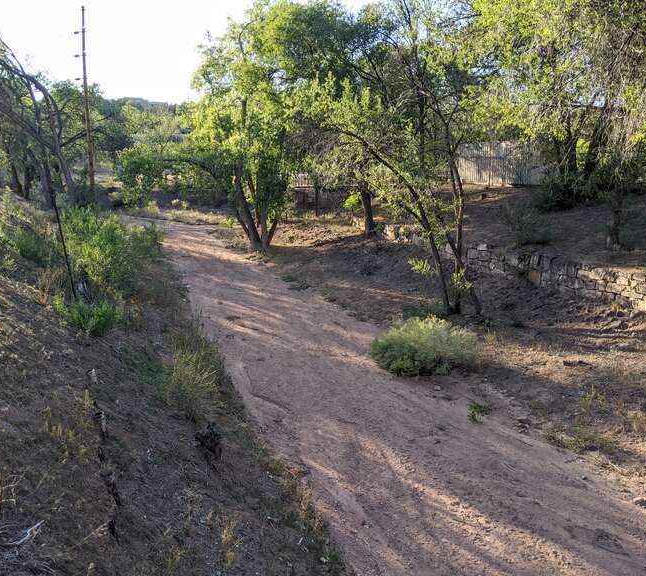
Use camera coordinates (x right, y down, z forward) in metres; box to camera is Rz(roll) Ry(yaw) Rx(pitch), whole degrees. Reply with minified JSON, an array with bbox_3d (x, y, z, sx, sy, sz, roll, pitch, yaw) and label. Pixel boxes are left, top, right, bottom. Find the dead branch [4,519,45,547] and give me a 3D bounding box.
[{"bbox_3d":[-1.750,1.429,3.500,0.210,0.110,0.160,-6,12,-28],"label":"dead branch"}]

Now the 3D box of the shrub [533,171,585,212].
[{"bbox_3d":[7.739,-3.158,19.600,1.600,1.350,1.500,4,11,21],"label":"shrub"}]

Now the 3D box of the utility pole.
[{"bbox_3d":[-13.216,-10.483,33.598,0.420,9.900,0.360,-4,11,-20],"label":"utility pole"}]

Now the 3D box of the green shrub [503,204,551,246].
[{"bbox_3d":[5.003,-1.544,14.800,1.100,1.000,1.050,4,11,18],"label":"green shrub"}]

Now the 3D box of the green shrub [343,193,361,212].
[{"bbox_3d":[1.453,-4.162,29.500,0.950,1.000,0.900,1,11,3],"label":"green shrub"}]

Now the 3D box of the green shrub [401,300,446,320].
[{"bbox_3d":[2.047,0.499,12.200,0.880,0.520,0.750,2,11,10],"label":"green shrub"}]

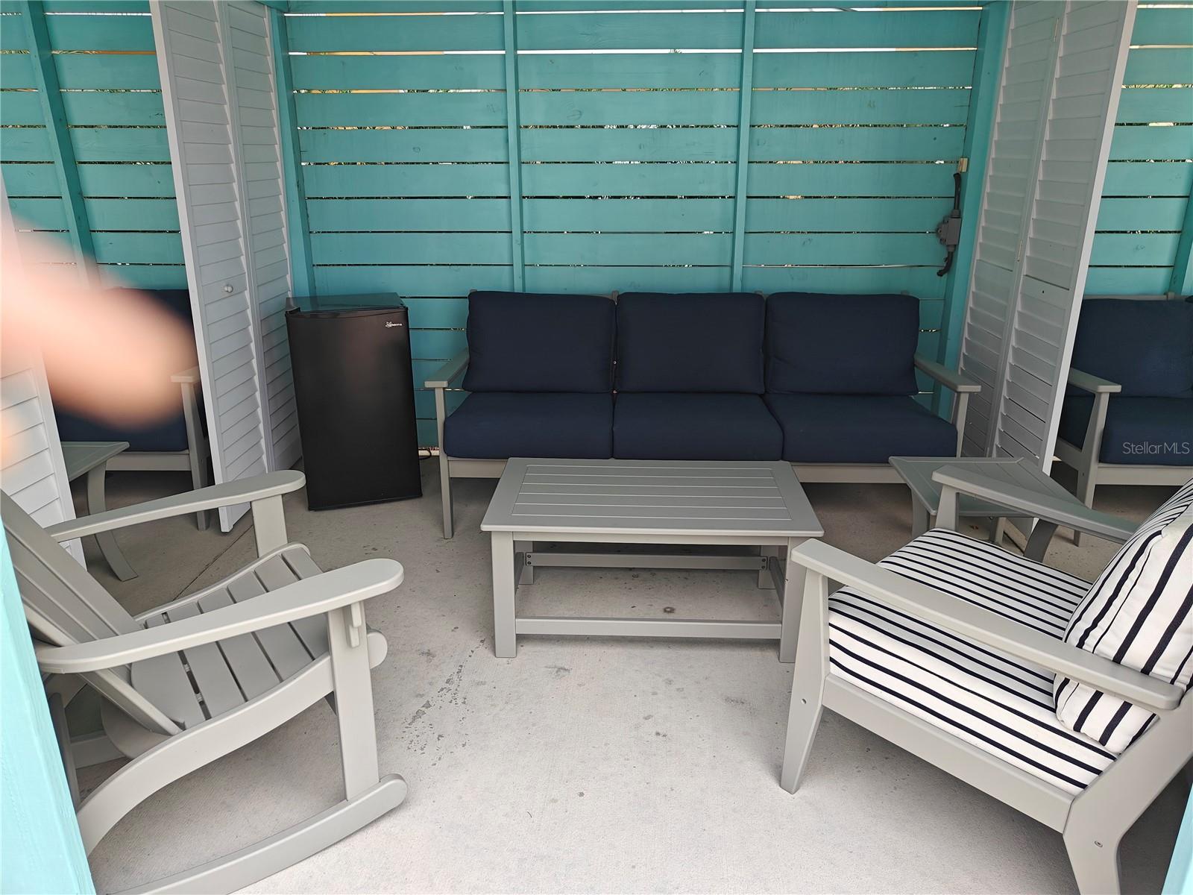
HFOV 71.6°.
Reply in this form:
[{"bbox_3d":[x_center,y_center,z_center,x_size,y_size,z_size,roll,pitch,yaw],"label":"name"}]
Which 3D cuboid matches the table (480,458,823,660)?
[{"bbox_3d":[0.163,0.340,2.617,0.951,0.440,0.551,1,20,2],"label":"table"}]

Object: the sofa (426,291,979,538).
[{"bbox_3d":[0.385,-0.163,3.416,1.980,0.853,0.822,1,20,2],"label":"sofa"}]

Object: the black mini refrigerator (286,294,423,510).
[{"bbox_3d":[-1.044,-0.213,3.588,0.466,0.838,0.442,-6,21,-17],"label":"black mini refrigerator"}]

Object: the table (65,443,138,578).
[{"bbox_3d":[-1.823,0.284,2.714,0.442,0.489,0.447,1,20,2],"label":"table"}]

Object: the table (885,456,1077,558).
[{"bbox_3d":[1.152,0.335,2.551,0.442,0.489,0.447,1,20,2],"label":"table"}]

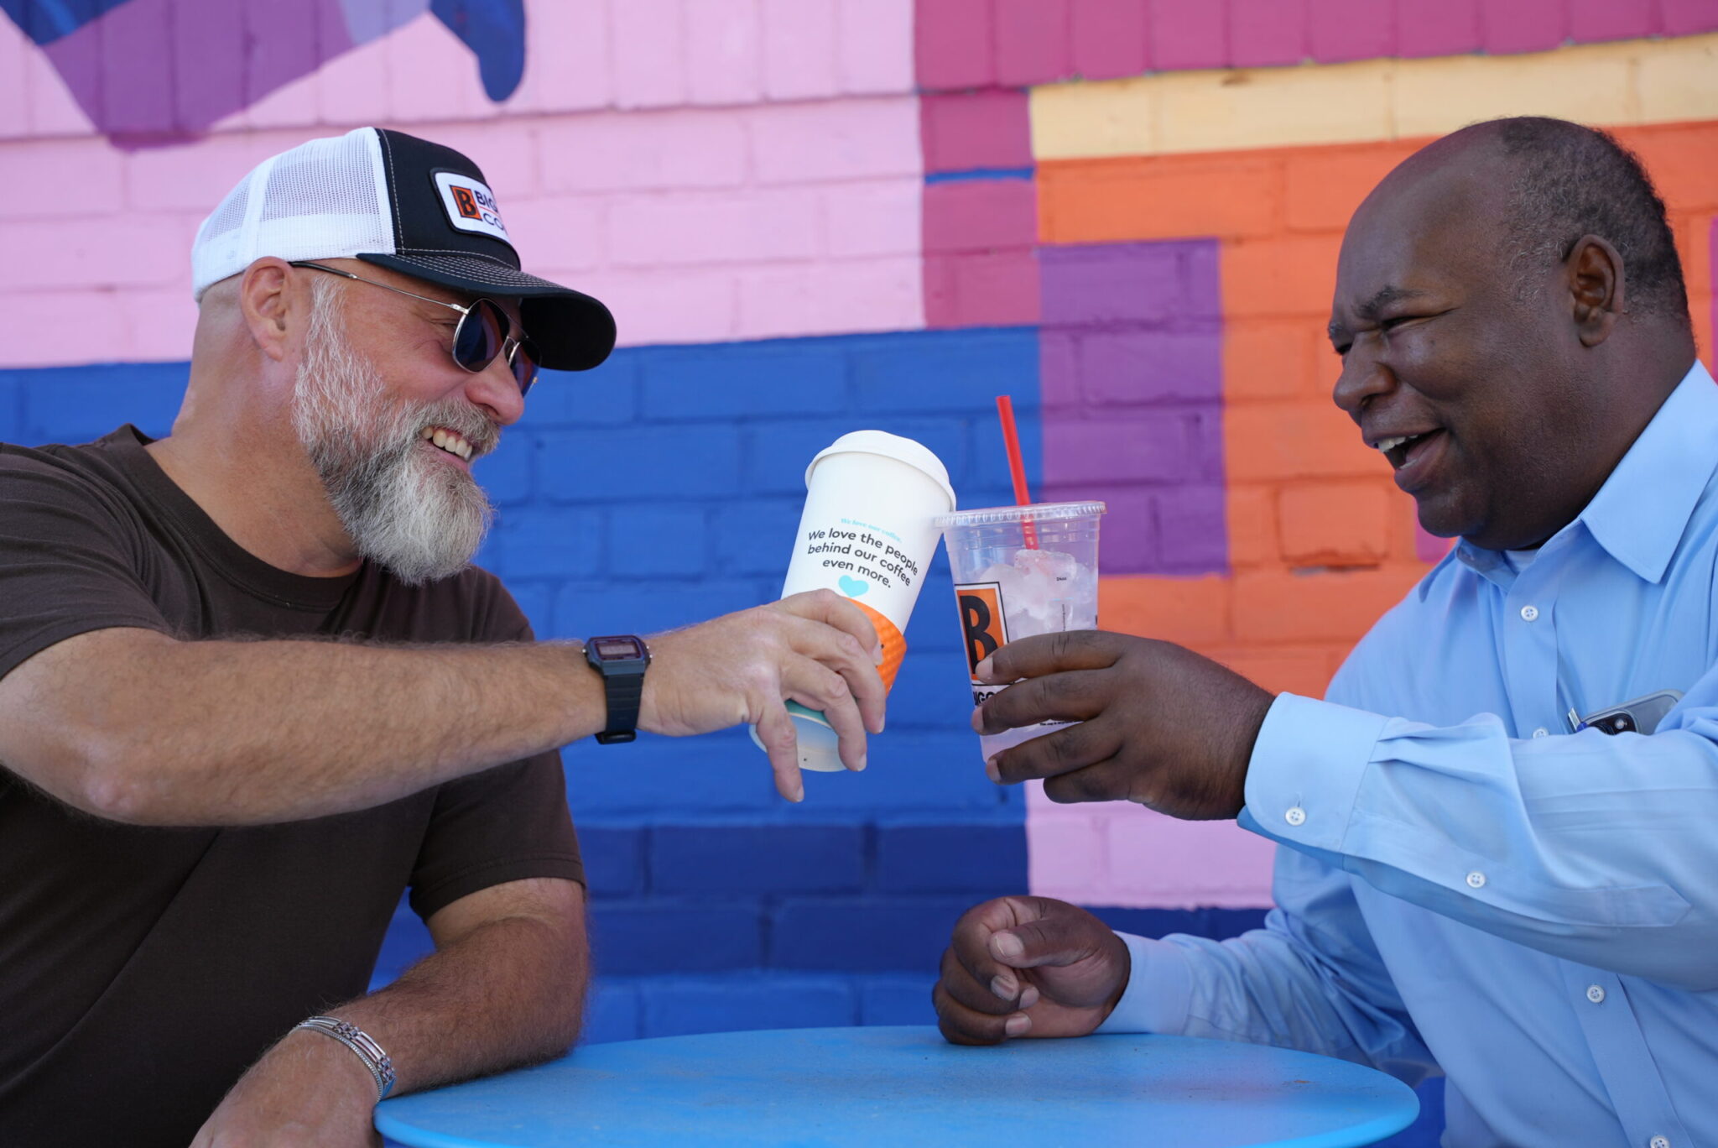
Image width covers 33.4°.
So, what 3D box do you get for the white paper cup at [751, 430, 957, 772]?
[{"bbox_3d":[-0.007,0.017,1.704,0.095,0.195,0.095,13,-30,8],"label":"white paper cup"}]

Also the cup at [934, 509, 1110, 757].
[{"bbox_3d":[0.101,0.037,1.680,0.102,0.150,0.102,-5,1,0],"label":"cup"}]

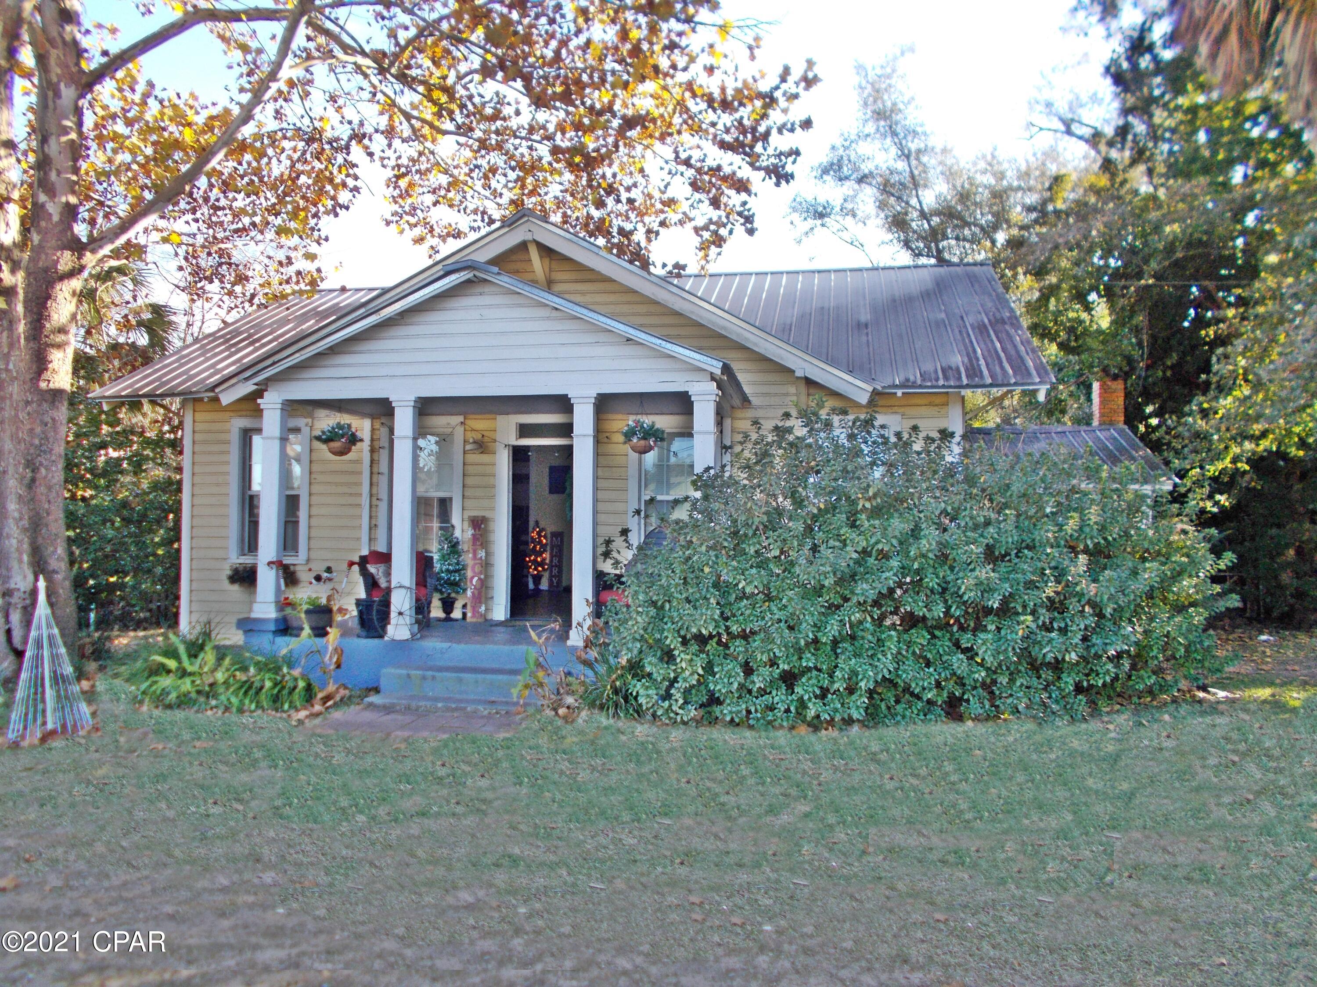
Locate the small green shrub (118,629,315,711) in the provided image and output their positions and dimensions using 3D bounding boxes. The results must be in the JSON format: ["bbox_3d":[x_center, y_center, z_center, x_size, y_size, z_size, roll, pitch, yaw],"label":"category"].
[{"bbox_3d":[-4.097,1.590,9.168,1.800,0.600,1.200,0,-1,11],"label":"small green shrub"}]

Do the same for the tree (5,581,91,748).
[{"bbox_3d":[-4.809,1.259,7.812,0.670,1.200,0.670,1,-1,0],"label":"tree"}]

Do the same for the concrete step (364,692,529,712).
[{"bbox_3d":[-1.762,1.867,8.818,1.600,0.110,0.370,0,-1,11],"label":"concrete step"}]

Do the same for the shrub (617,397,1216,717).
[{"bbox_3d":[2.414,0.581,9.290,5.750,2.750,2.500,1,-1,0],"label":"shrub"}]

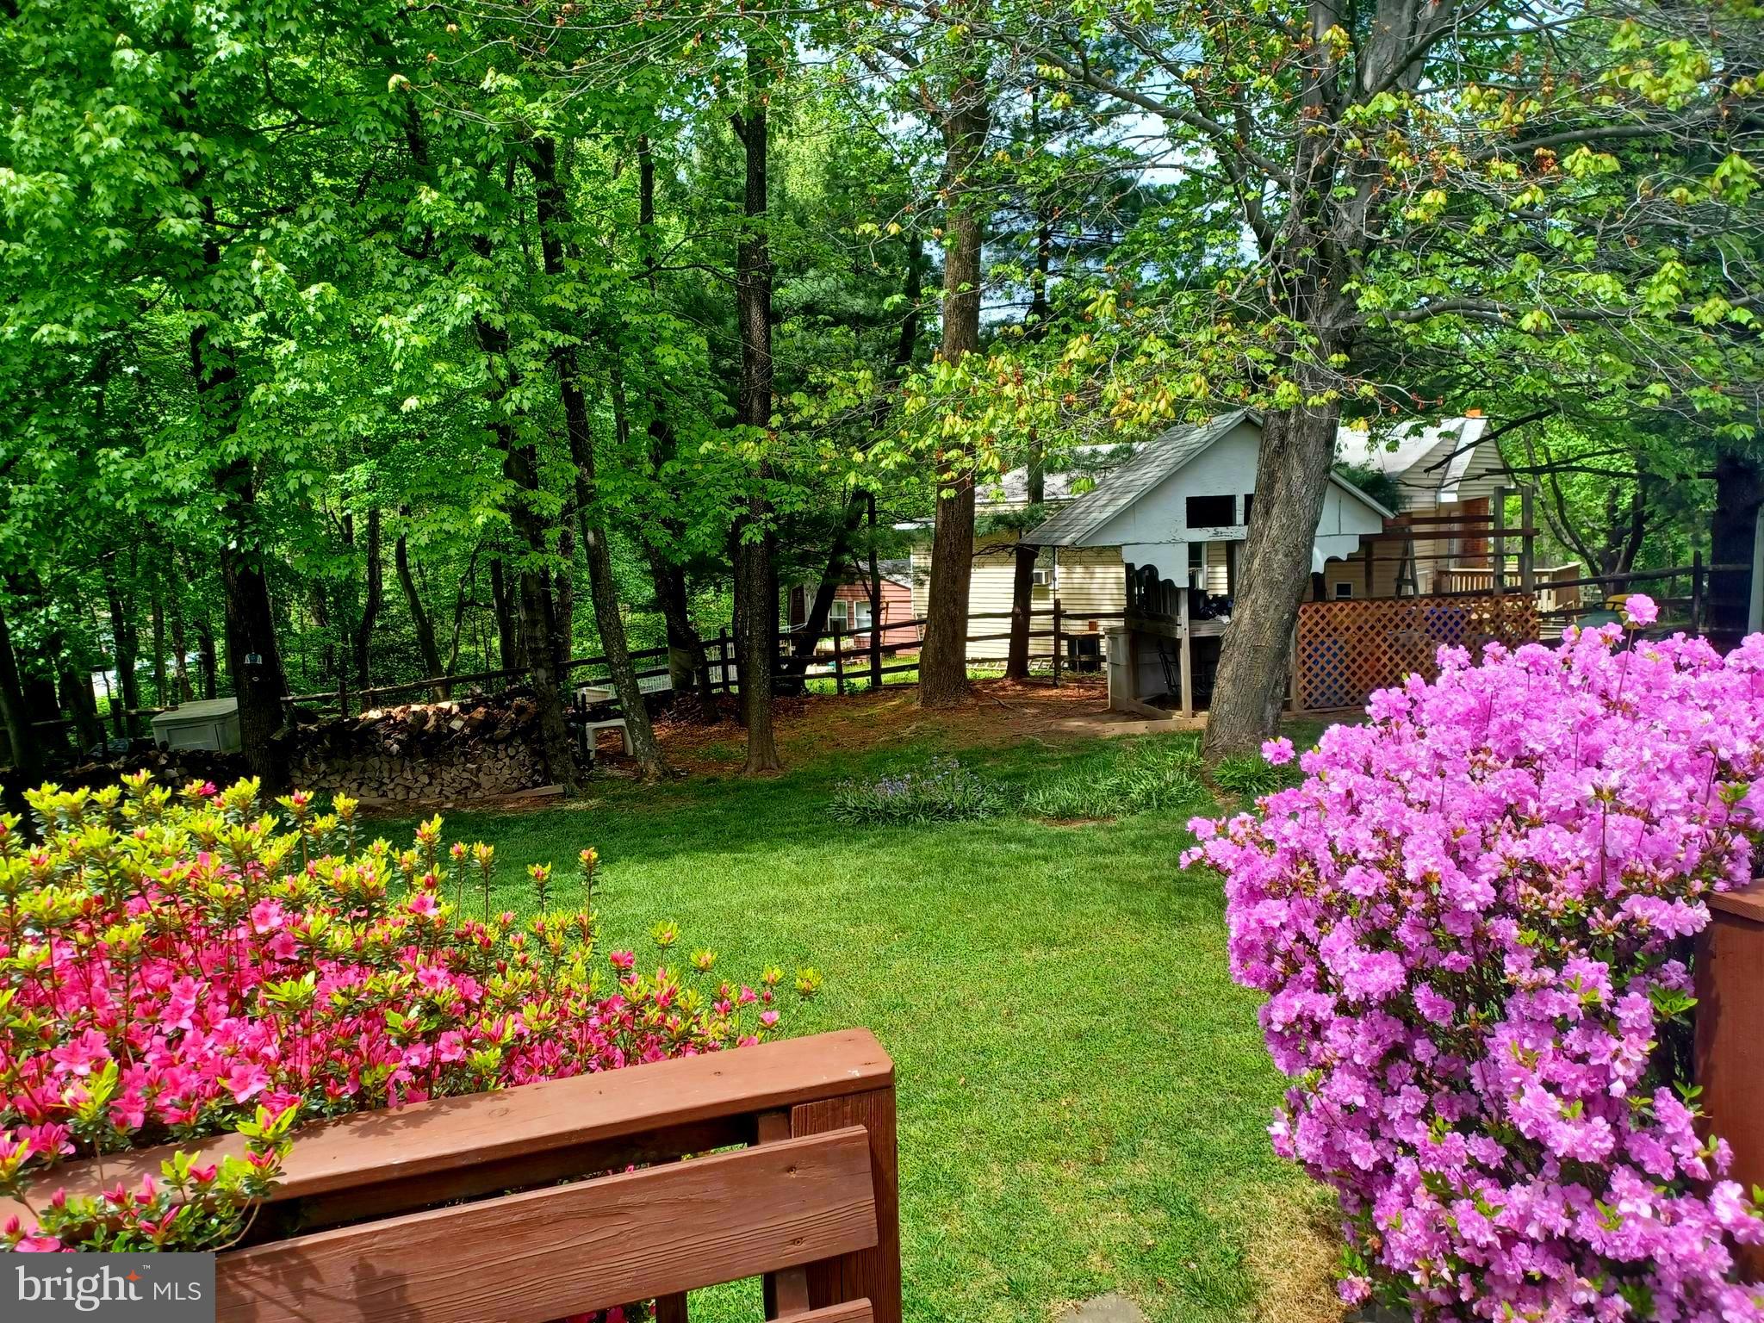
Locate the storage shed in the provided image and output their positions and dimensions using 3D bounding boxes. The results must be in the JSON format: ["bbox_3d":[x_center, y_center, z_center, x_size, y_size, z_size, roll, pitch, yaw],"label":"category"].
[{"bbox_3d":[-9.057,0.910,17.000,1.120,0.740,0.720,-1,6,4],"label":"storage shed"}]

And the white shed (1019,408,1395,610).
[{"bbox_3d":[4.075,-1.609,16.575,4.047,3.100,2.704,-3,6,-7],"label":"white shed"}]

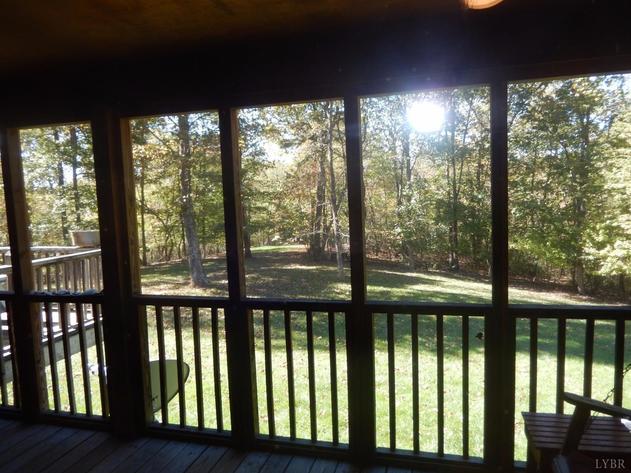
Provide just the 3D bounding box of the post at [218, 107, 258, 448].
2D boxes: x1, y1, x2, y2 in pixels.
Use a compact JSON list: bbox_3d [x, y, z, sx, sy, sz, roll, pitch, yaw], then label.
[{"bbox_3d":[-0.492,0.302,2.863,0.130,2.130,0.100,-1,5,15],"label":"post"}]

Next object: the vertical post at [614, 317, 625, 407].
[{"bbox_3d":[1.556,0.834,2.337,0.034,0.840,0.034,-1,5,15],"label":"vertical post"}]

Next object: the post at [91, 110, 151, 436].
[{"bbox_3d":[-1.296,0.316,3.052,0.210,2.130,0.150,-1,5,15],"label":"post"}]

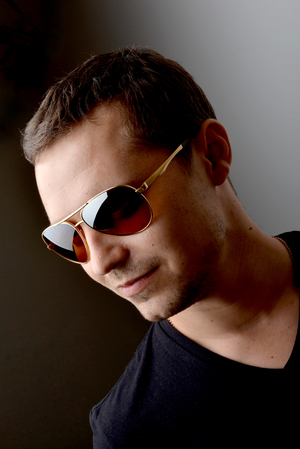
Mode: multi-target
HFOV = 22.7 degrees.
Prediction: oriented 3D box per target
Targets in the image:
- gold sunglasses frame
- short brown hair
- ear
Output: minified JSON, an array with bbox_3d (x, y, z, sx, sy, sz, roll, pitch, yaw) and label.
[{"bbox_3d":[-0.023,-0.025,0.683,0.140,0.050,0.135,-27,14,42],"label":"gold sunglasses frame"},{"bbox_3d":[-0.034,-0.086,0.714,0.166,0.155,0.200,-23,17,38],"label":"short brown hair"},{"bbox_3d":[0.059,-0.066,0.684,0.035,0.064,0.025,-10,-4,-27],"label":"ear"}]

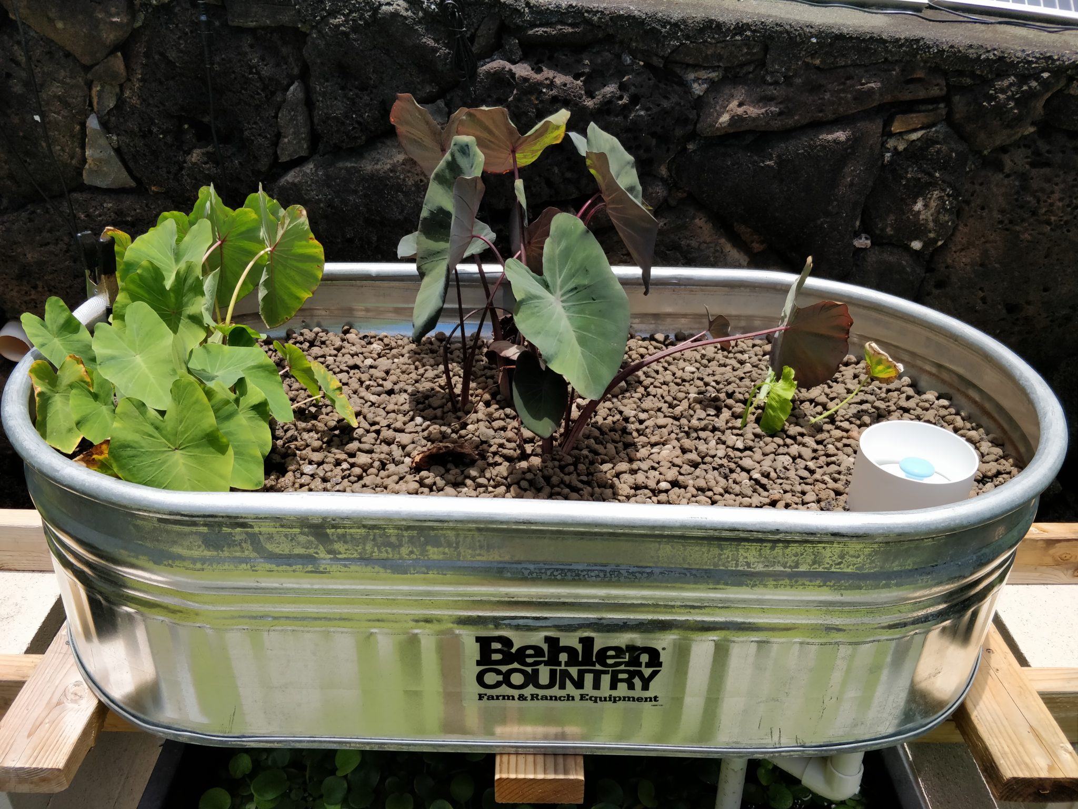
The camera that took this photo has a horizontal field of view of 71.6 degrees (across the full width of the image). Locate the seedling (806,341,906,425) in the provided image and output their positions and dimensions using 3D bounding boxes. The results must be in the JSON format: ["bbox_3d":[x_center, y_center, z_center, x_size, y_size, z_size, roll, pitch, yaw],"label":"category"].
[{"bbox_3d":[0.405,-0.029,0.972,0.125,0.095,0.085,1,31,0],"label":"seedling"}]

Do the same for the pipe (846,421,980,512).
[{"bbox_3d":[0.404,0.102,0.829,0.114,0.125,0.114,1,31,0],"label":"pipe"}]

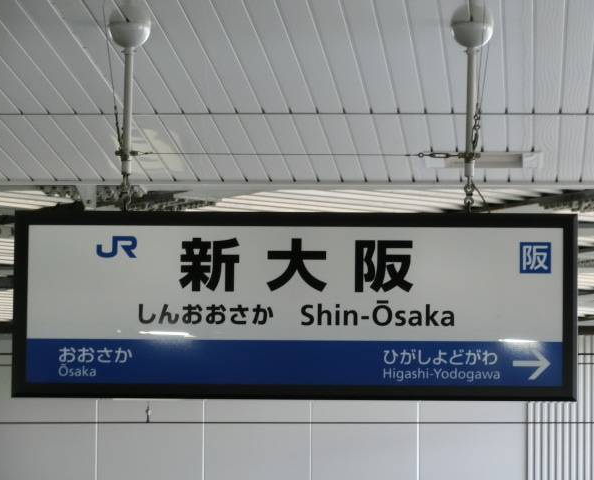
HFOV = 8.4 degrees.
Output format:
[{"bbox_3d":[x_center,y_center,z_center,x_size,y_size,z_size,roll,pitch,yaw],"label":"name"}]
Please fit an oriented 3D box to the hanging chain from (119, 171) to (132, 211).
[{"bbox_3d":[-0.552,-0.159,13.100,0.039,0.130,0.040,0,-7,3],"label":"hanging chain"}]

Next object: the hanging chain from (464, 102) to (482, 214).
[{"bbox_3d":[0.565,-0.262,13.100,0.058,0.349,0.055,0,-7,3],"label":"hanging chain"}]

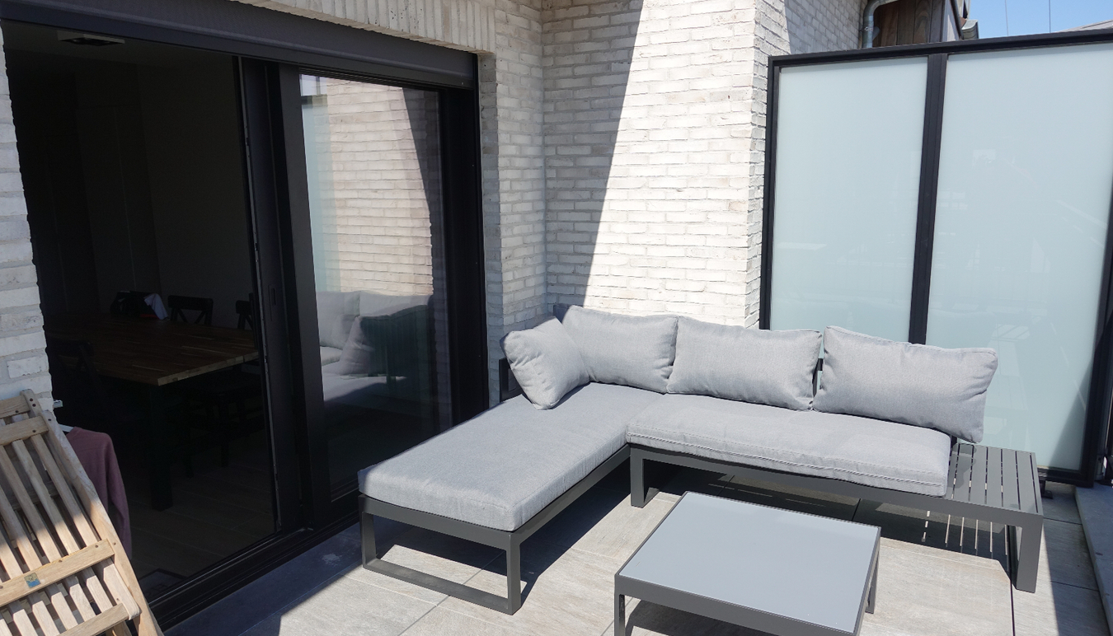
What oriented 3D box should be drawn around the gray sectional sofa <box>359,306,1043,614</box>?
[{"bbox_3d":[0.649,0.535,3.063,2.327,0.830,1.748,5,12,30],"label":"gray sectional sofa"}]

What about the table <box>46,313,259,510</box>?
[{"bbox_3d":[-2.480,0.486,4.294,2.100,0.740,0.955,4,11,27],"label":"table"}]

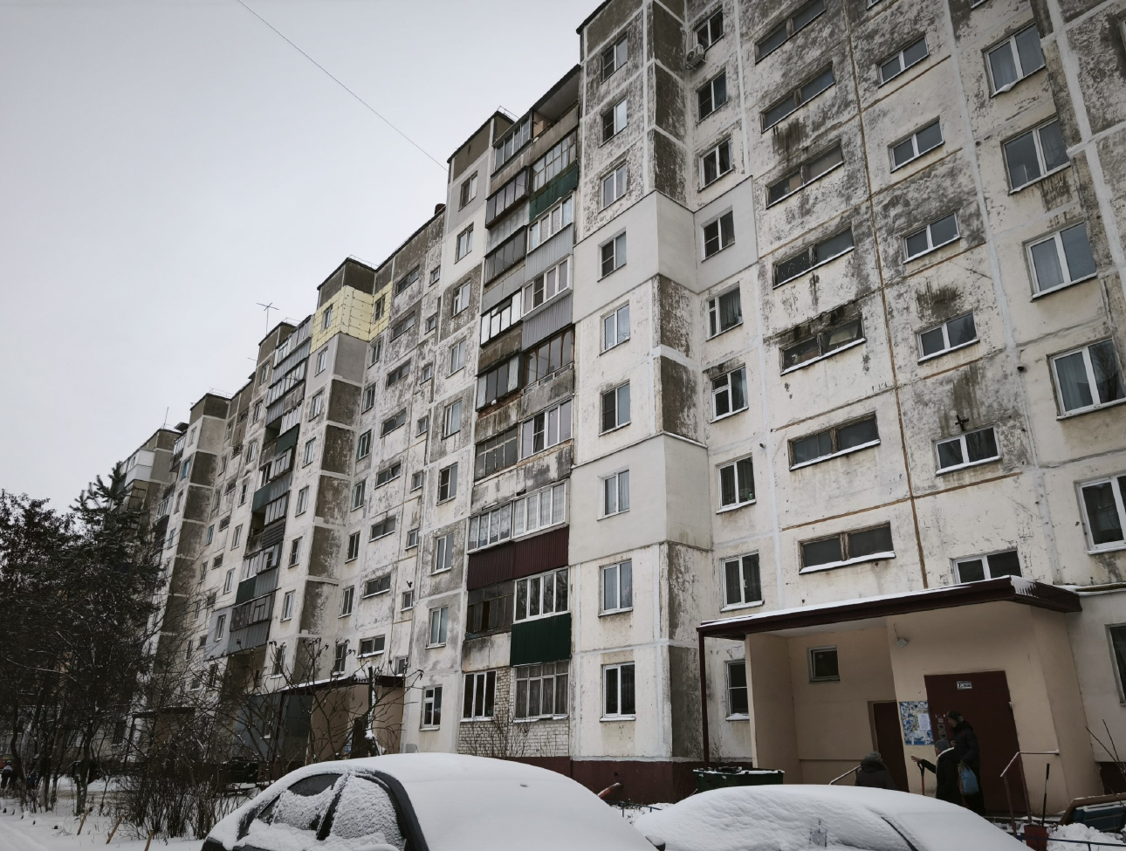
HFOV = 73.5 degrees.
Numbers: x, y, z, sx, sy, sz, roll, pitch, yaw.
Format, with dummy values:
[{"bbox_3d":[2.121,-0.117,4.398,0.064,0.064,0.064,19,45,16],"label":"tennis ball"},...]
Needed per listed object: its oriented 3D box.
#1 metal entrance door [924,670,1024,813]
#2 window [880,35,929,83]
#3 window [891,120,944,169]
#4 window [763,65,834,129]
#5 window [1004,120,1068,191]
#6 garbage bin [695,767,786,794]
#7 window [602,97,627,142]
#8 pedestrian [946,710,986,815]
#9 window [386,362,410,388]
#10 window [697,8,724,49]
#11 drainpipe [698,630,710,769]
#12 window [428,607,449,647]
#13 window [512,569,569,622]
[{"bbox_3d":[7.760,5.993,14.347,0.120,2.350,1.550,17,-26,-35],"label":"metal entrance door"},{"bbox_3d":[9.624,-10.288,21.309,0.180,0.765,1.440,17,-25,-36],"label":"window"},{"bbox_3d":[9.467,-7.526,20.265,0.200,0.790,1.413,17,-26,-37],"label":"window"},{"bbox_3d":[7.222,-10.086,23.220,0.150,0.760,2.600,17,-26,-35],"label":"window"},{"bbox_3d":[11.181,-6.439,17.744,0.200,1.483,1.387,17,-26,-37],"label":"window"},{"bbox_3d":[3.000,6.413,12.701,1.100,1.100,1.000,18,-27,-36],"label":"garbage bin"},{"bbox_3d":[1.886,-11.104,27.413,0.150,1.360,1.270,18,-27,-36],"label":"window"},{"bbox_3d":[7.048,5.863,13.115,0.500,1.670,0.520,-11,-25,30],"label":"pedestrian"},{"bbox_3d":[-9.248,-2.813,42.195,0.150,0.760,2.570,17,-25,-38],"label":"window"},{"bbox_3d":[5.545,-15.028,28.546,0.150,1.360,1.280,17,-25,-38],"label":"window"},{"bbox_3d":[3.446,6.869,18.309,0.120,3.550,0.120,17,-25,-36],"label":"drainpipe"},{"bbox_3d":[-4.690,7.578,28.393,0.150,1.360,1.270,18,-27,-36],"label":"window"},{"bbox_3d":[-0.691,5.389,23.998,0.150,1.360,2.750,18,-27,-36],"label":"window"}]

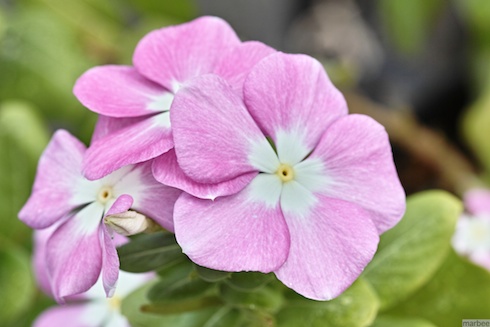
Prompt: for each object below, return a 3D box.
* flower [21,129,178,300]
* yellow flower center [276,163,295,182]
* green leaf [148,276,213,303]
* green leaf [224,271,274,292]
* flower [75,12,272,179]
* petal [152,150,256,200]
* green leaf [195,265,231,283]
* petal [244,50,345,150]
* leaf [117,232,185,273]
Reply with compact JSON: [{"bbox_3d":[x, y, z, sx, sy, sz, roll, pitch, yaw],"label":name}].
[{"bbox_3d":[-0.028,0.011,0.427,0.034,0.034,0.012,5,-5,12],"label":"flower"},{"bbox_3d":[0.008,0.002,0.411,0.003,0.004,0.002,-1,-9,-2],"label":"yellow flower center"},{"bbox_3d":[-0.013,0.026,0.438,0.013,0.004,0.010,-17,38,-13],"label":"green leaf"},{"bbox_3d":[0.001,0.023,0.432,0.010,0.004,0.010,0,29,0],"label":"green leaf"},{"bbox_3d":[-0.014,-0.012,0.426,0.038,0.033,0.013,6,-17,14],"label":"flower"},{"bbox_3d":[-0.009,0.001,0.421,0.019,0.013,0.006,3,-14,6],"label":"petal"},{"bbox_3d":[-0.007,0.022,0.430,0.008,0.004,0.009,0,29,0],"label":"green leaf"},{"bbox_3d":[0.010,-0.011,0.412,0.020,0.020,0.006,-1,-9,-2],"label":"petal"},{"bbox_3d":[-0.019,0.018,0.432,0.015,0.004,0.010,-13,37,-8],"label":"leaf"}]

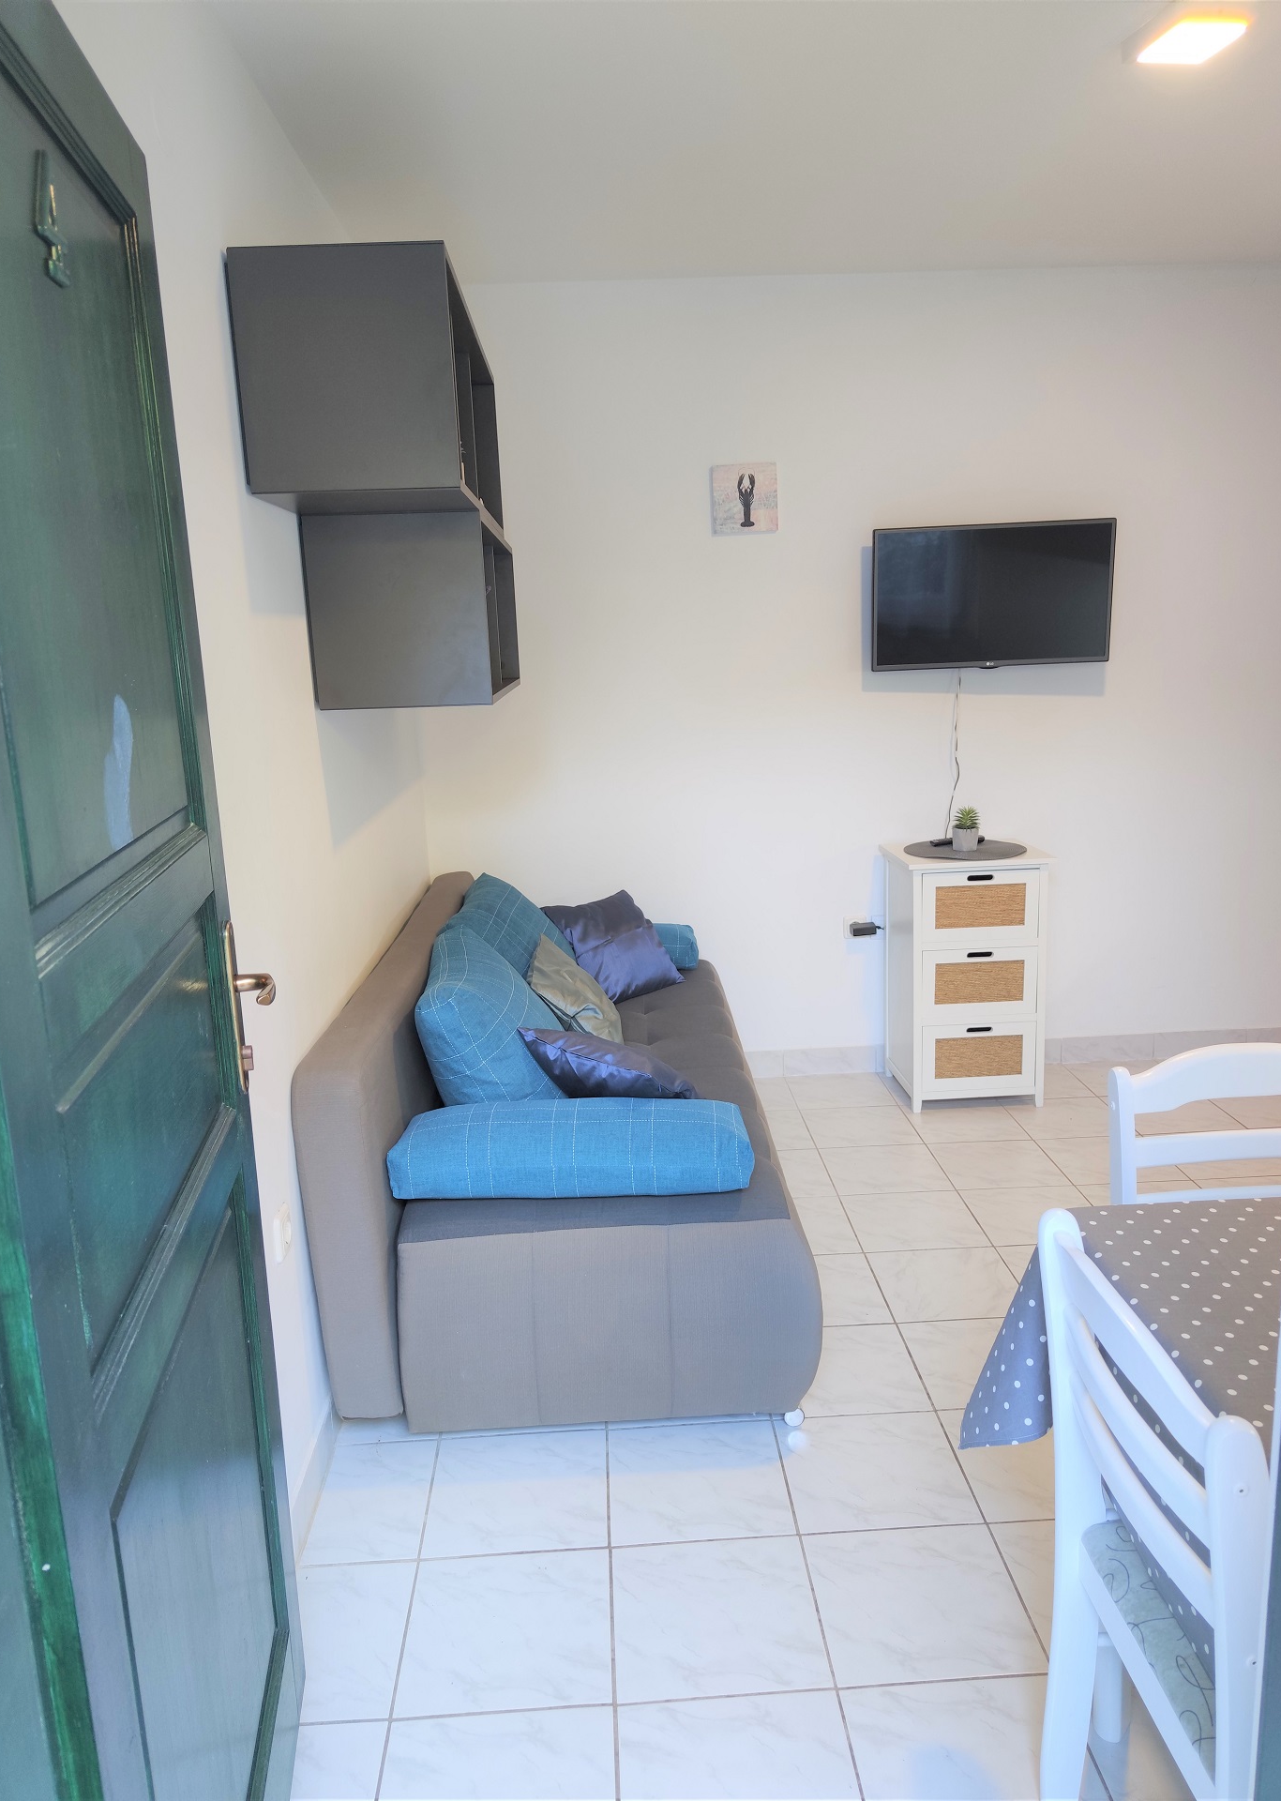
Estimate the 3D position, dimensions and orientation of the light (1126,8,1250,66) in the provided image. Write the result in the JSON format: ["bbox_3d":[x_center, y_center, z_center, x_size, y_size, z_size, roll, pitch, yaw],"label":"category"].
[{"bbox_3d":[0.995,-1.583,2.277,0.166,0.038,0.162,-3,12,-2],"label":"light"}]

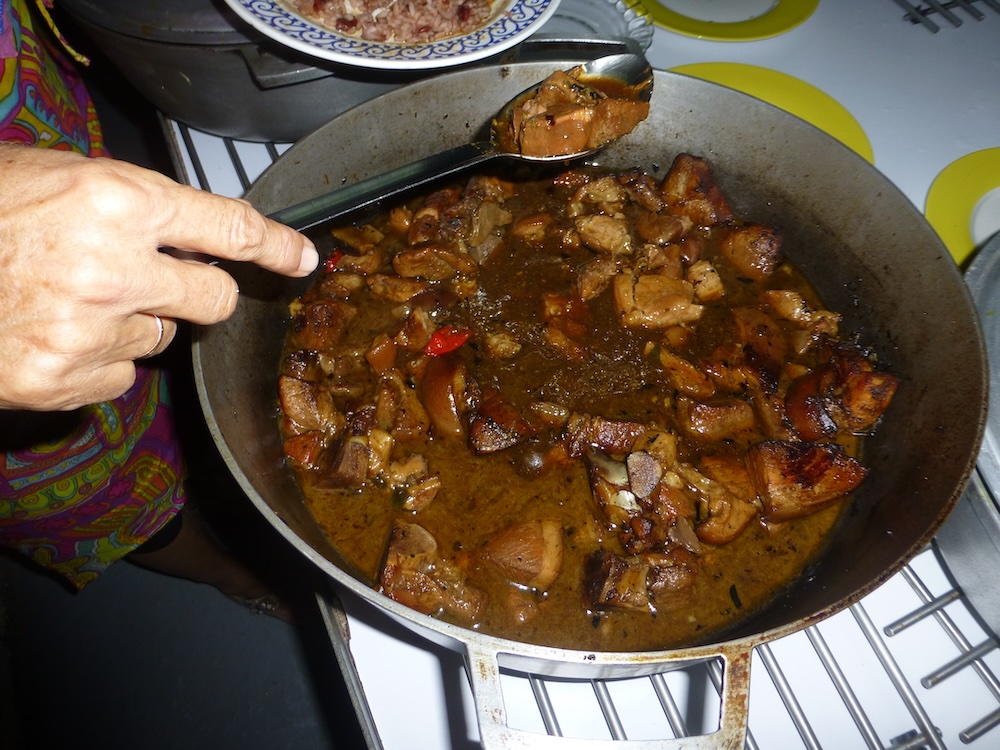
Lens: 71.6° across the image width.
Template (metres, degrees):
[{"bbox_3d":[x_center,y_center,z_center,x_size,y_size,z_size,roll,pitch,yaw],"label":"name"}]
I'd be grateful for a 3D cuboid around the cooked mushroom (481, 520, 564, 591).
[{"bbox_3d":[0.012,0.094,0.359,0.042,0.026,0.035,0,54,0],"label":"cooked mushroom"}]

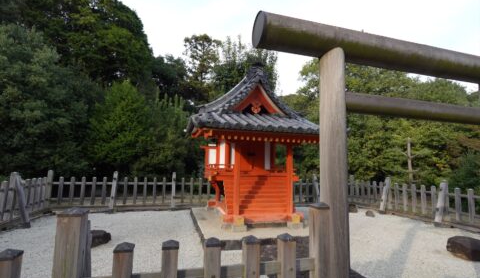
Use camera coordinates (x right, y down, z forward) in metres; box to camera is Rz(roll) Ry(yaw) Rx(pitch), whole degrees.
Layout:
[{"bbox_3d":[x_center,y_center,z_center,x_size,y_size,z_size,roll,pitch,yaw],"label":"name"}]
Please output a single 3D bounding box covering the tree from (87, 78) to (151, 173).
[{"bbox_3d":[-5.502,-0.209,10.593,2.700,4.864,2.700,2,-5,-16],"label":"tree"}]

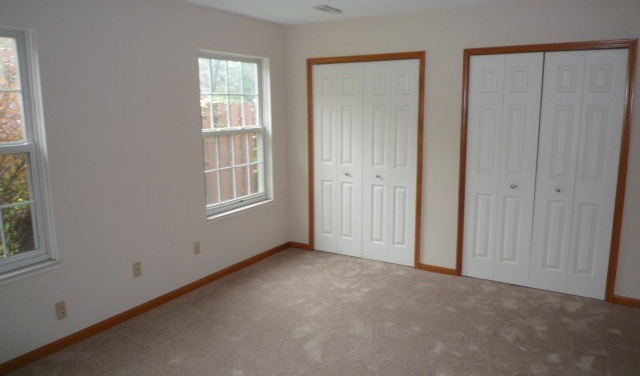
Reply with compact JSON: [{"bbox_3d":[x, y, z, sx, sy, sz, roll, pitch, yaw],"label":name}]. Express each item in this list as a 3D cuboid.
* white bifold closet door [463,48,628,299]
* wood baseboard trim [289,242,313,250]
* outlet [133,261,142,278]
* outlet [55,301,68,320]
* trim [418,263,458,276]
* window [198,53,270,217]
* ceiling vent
[{"bbox_3d":[1.840,-0.112,3.932,1.171,2.013,0.090,5,12,32],"label":"white bifold closet door"},{"bbox_3d":[-0.224,0.663,5.354,0.260,0.065,0.018,5,12,32],"label":"wood baseboard trim"},{"bbox_3d":[-1.436,0.642,3.636,0.012,0.115,0.070,5,12,32],"label":"outlet"},{"bbox_3d":[-1.758,0.831,3.142,0.012,0.117,0.070,5,12,32],"label":"outlet"},{"bbox_3d":[1.155,0.792,4.503,0.370,0.065,0.018,5,12,32],"label":"trim"},{"bbox_3d":[-0.801,-0.530,4.537,0.100,1.490,0.970,5,12,32],"label":"window"},{"bbox_3d":[0.077,-1.599,4.153,0.135,0.025,0.360,5,12,32],"label":"ceiling vent"}]

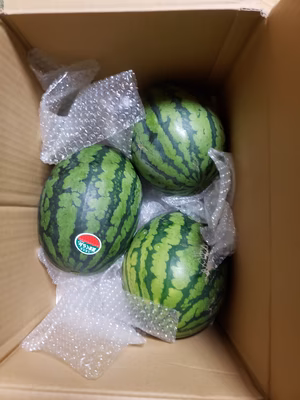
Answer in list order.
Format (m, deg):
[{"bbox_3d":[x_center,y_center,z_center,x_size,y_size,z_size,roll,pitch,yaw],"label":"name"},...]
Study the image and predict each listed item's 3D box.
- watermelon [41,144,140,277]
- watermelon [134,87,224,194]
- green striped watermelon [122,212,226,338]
[{"bbox_3d":[-0.089,0.013,0.462,0.150,0.150,0.200,13,82,0],"label":"watermelon"},{"bbox_3d":[0.041,-0.090,0.462,0.142,0.142,0.182,-24,72,0],"label":"watermelon"},{"bbox_3d":[0.038,0.112,0.459,0.156,0.156,0.187,7,84,0],"label":"green striped watermelon"}]

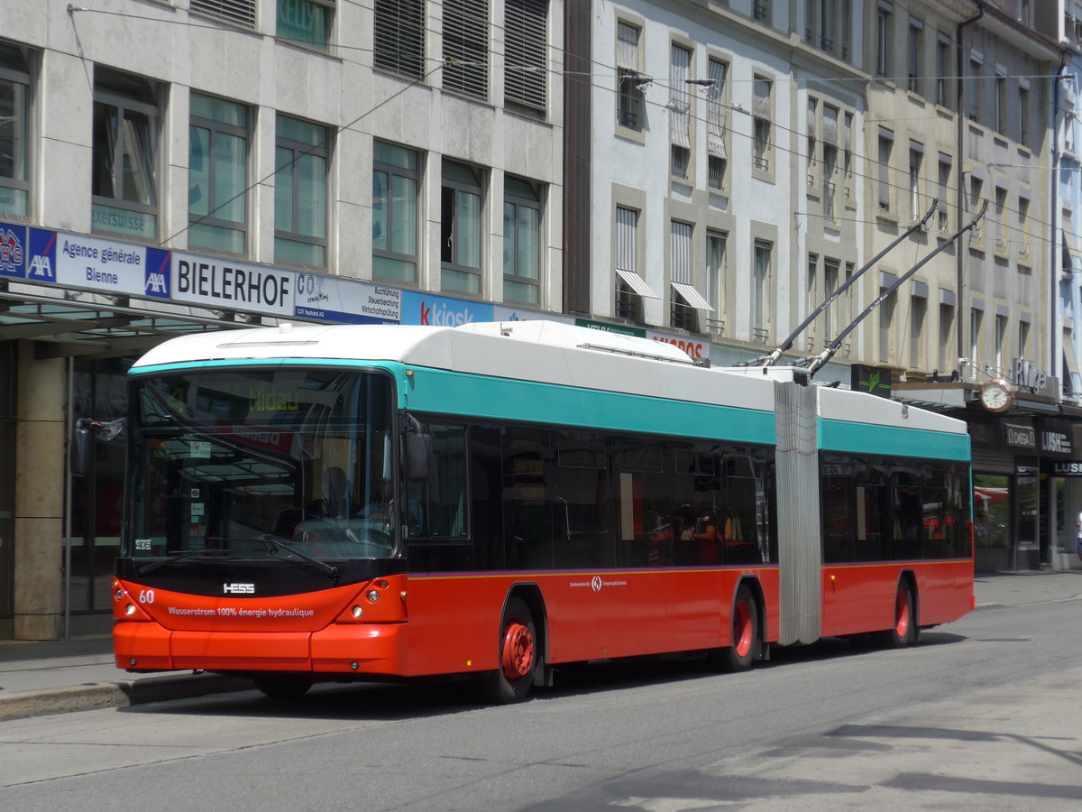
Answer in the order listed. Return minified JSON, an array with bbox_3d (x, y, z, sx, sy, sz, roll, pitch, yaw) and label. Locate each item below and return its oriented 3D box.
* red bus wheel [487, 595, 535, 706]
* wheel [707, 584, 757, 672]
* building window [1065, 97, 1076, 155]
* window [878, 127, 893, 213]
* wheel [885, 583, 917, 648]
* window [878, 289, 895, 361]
[{"bbox_3d":[-0.346,2.125,26.554,0.300,0.940,0.940,-1,-3,23],"label":"red bus wheel"},{"bbox_3d":[2.009,2.369,32.361,0.330,0.940,0.940,-1,-3,23],"label":"wheel"},{"bbox_3d":[14.791,-7.805,84.800,0.160,1.480,1.020,-1,-3,23],"label":"building window"},{"bbox_3d":[7.802,-5.327,68.500,0.160,1.850,1.080,-1,-3,23],"label":"window"},{"bbox_3d":[4.382,2.584,38.061,0.330,0.940,0.940,-1,-3,23],"label":"wheel"},{"bbox_3d":[7.844,-1.805,68.600,0.160,1.680,1.080,-1,-3,23],"label":"window"}]

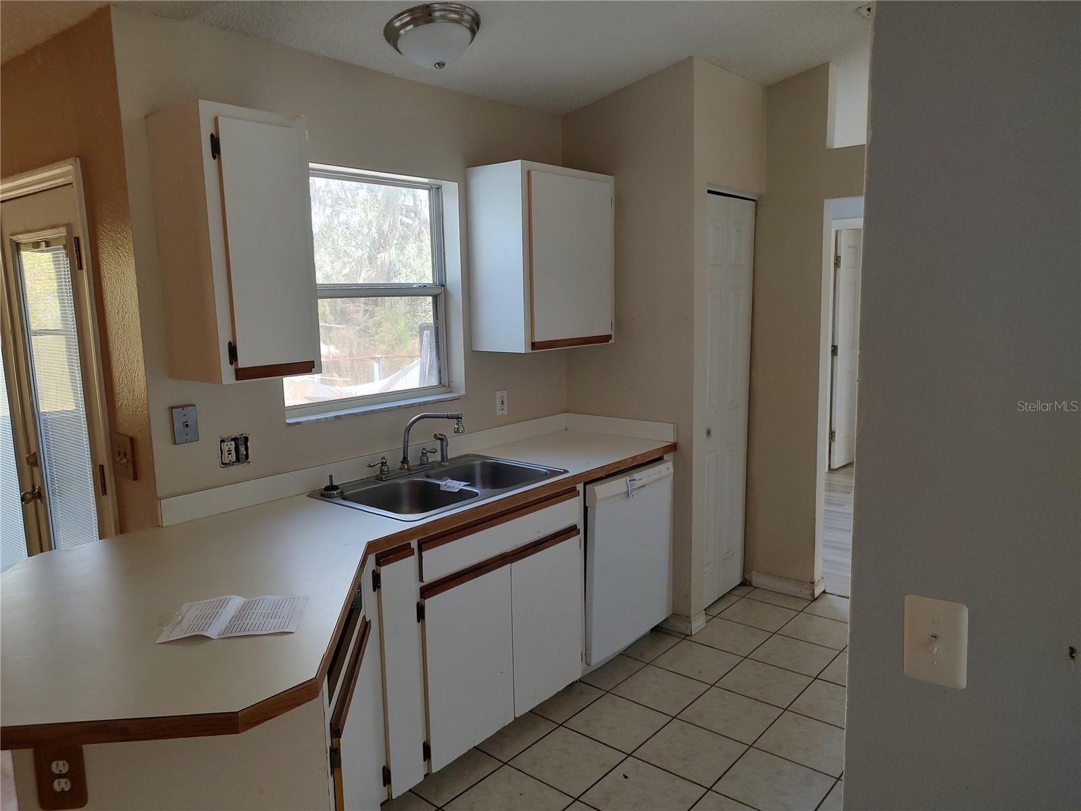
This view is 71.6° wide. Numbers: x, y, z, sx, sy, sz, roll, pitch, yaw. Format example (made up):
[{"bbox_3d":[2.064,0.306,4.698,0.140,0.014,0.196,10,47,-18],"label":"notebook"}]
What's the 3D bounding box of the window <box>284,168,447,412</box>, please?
[{"bbox_3d":[-0.698,-0.444,2.935,0.065,0.885,0.835,5,10,40],"label":"window"}]

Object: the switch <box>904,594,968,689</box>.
[{"bbox_3d":[0.559,0.334,1.061,0.079,0.122,0.012,5,10,40],"label":"switch"}]

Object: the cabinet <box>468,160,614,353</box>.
[{"bbox_3d":[0.029,-0.646,3.363,0.325,0.766,0.642,5,10,40],"label":"cabinet"}]

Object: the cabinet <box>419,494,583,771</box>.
[{"bbox_3d":[-0.326,0.742,2.852,0.605,0.840,0.845,5,10,40],"label":"cabinet"}]

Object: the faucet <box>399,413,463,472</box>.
[{"bbox_3d":[-0.430,0.153,2.948,0.255,0.225,0.060,-1,8,5],"label":"faucet"}]

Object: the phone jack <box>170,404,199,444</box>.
[{"bbox_3d":[-1.107,0.059,2.335,0.013,0.114,0.073,5,10,40],"label":"phone jack"}]

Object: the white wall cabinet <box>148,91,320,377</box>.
[{"bbox_3d":[-0.915,-0.464,2.255,0.335,0.755,0.319,5,10,40],"label":"white wall cabinet"}]

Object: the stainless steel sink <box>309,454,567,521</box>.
[{"bbox_3d":[-0.357,0.367,2.809,0.560,0.185,0.838,5,10,40],"label":"stainless steel sink"}]

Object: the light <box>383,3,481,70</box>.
[{"bbox_3d":[-0.357,-1.226,2.575,0.332,0.138,0.332,-9,2,0],"label":"light"}]

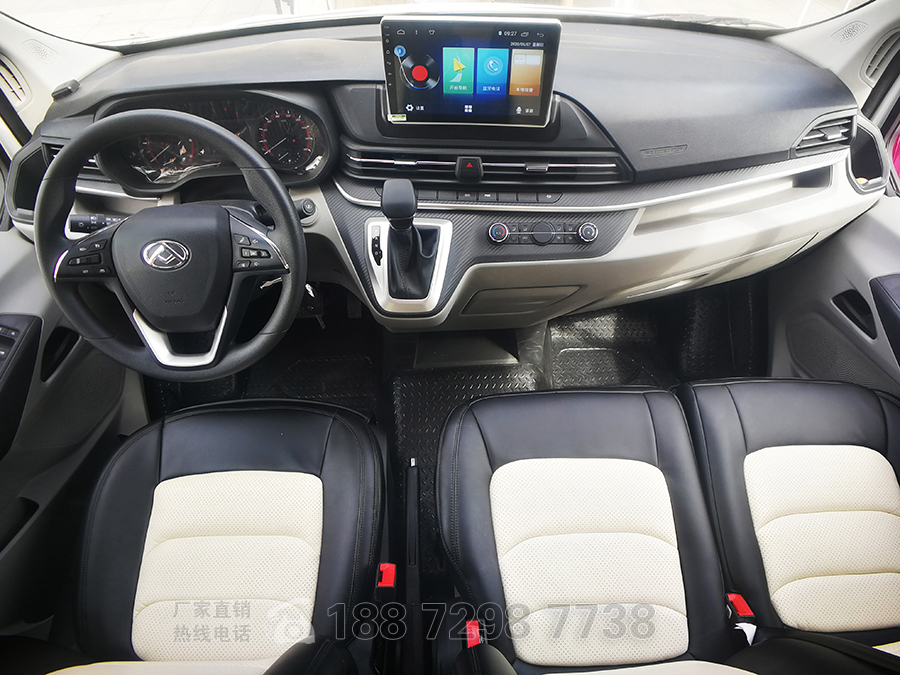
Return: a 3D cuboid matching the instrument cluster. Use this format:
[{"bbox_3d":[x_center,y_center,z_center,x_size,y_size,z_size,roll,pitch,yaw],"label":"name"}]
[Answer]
[{"bbox_3d":[-0.388,-0.332,1.188,0.335,0.140,0.080,-1,31,0],"label":"instrument cluster"}]

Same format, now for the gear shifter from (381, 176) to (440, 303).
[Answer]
[{"bbox_3d":[-0.065,-0.160,1.156,0.085,0.230,0.125,-1,41,0],"label":"gear shifter"}]

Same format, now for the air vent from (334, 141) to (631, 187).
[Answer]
[{"bbox_3d":[0.064,-0.297,1.198,0.465,0.073,0.055,2,41,3],"label":"air vent"}]

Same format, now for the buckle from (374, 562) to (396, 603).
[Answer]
[{"bbox_3d":[-0.107,0.409,1.162,0.030,0.075,0.042,-1,61,0],"label":"buckle"}]

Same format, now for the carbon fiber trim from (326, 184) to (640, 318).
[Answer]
[{"bbox_3d":[0.050,-0.162,1.233,0.515,0.225,0.080,1,21,2],"label":"carbon fiber trim"}]

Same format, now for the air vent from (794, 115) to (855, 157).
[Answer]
[{"bbox_3d":[0.641,-0.343,1.198,0.105,0.070,0.045,-11,37,-8],"label":"air vent"}]

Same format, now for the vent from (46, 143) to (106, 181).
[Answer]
[{"bbox_3d":[-0.639,-0.300,1.198,0.105,0.070,0.045,6,36,6],"label":"vent"}]

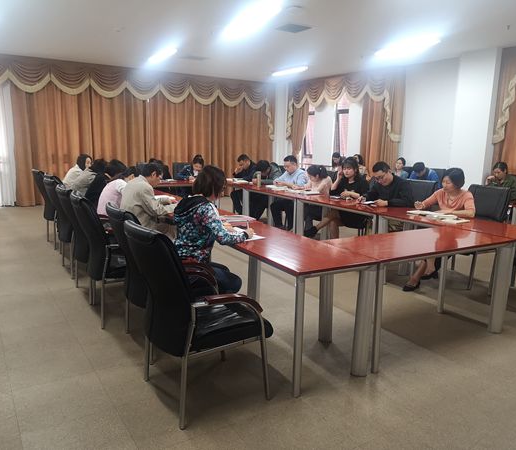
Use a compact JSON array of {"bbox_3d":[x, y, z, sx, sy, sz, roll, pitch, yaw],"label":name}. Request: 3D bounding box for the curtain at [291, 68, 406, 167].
[{"bbox_3d":[1.753,-1.974,10.829,0.250,2.870,3.800,-5,12,-30],"label":"curtain"}]

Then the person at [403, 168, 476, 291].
[{"bbox_3d":[1.905,0.021,4.869,0.960,1.220,0.620,-5,13,-32],"label":"person"}]

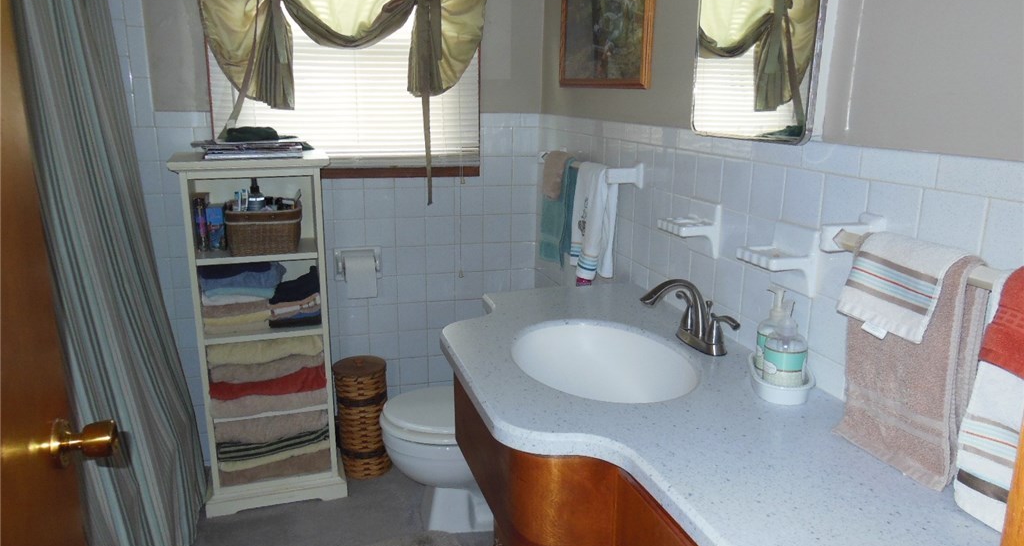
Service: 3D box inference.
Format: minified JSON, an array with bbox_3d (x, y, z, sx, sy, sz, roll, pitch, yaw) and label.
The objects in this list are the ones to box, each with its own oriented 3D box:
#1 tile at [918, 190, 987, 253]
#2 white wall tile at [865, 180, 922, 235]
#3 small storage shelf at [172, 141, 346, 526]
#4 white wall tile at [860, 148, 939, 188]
[{"bbox_3d":[0.636,-0.060,1.072,0.010,0.108,0.108,-3,14,-16],"label":"tile"},{"bbox_3d":[0.600,-0.084,1.161,0.009,0.108,0.108,-3,14,-16],"label":"white wall tile"},{"bbox_3d":[-0.829,0.186,2.506,0.457,1.159,0.347,-3,14,-16],"label":"small storage shelf"},{"bbox_3d":[0.600,-0.164,1.143,0.010,0.049,0.152,-3,14,-16],"label":"white wall tile"}]

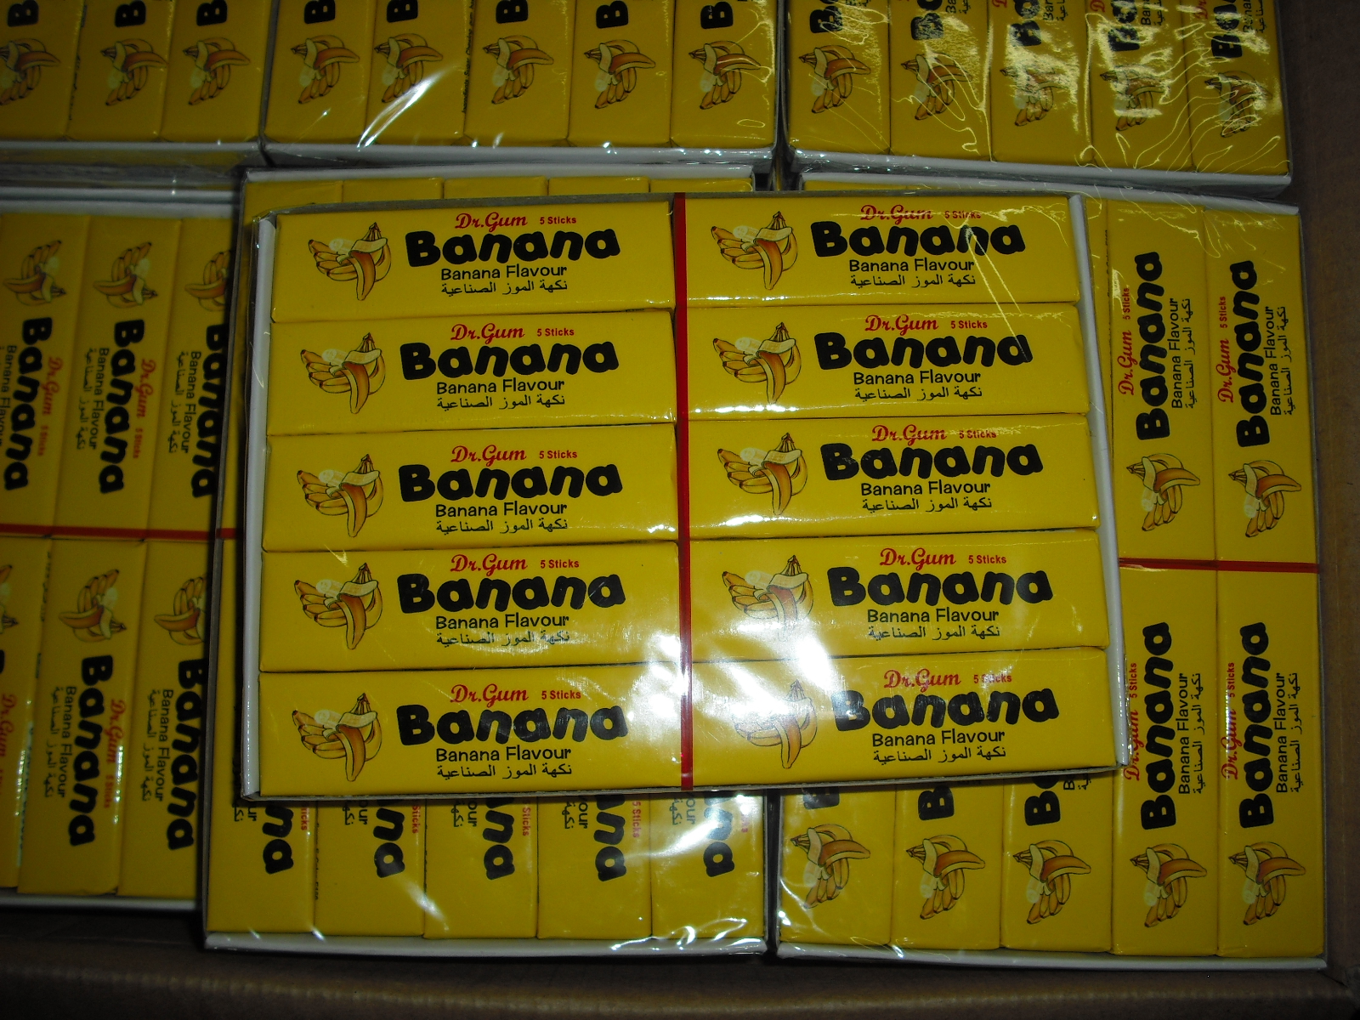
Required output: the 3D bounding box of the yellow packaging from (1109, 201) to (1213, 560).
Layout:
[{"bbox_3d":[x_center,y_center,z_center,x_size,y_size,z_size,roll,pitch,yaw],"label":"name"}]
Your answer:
[{"bbox_3d":[0.098,-0.026,0.308,0.021,0.011,0.074,3,79,0],"label":"yellow packaging"}]

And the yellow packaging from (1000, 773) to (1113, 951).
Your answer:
[{"bbox_3d":[0.071,0.047,0.287,0.021,0.011,0.073,3,79,0],"label":"yellow packaging"}]

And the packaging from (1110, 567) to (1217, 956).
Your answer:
[{"bbox_3d":[0.094,0.049,0.294,0.021,0.011,0.074,3,79,0],"label":"packaging"}]

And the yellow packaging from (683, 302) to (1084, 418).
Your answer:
[{"bbox_3d":[0.037,-0.026,0.274,0.073,0.011,0.021,-1,79,-1],"label":"yellow packaging"}]

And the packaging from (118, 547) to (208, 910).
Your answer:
[{"bbox_3d":[-0.105,0.045,0.320,0.021,0.011,0.074,1,78,0],"label":"packaging"}]

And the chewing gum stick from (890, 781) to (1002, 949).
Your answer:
[{"bbox_3d":[0.050,0.046,0.287,0.021,0.011,0.073,3,79,0],"label":"chewing gum stick"}]

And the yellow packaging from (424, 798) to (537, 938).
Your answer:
[{"bbox_3d":[-0.035,0.042,0.283,0.021,0.011,0.074,-1,78,0],"label":"yellow packaging"}]

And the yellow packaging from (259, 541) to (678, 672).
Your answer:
[{"bbox_3d":[-0.037,0.018,0.265,0.073,0.011,0.021,-1,79,-1],"label":"yellow packaging"}]

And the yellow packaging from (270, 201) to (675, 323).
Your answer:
[{"bbox_3d":[-0.039,-0.045,0.282,0.074,0.011,0.021,-2,78,0],"label":"yellow packaging"}]

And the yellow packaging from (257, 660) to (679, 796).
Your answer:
[{"bbox_3d":[-0.036,0.038,0.261,0.073,0.011,0.021,-1,79,-1],"label":"yellow packaging"}]

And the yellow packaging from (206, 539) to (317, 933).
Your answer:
[{"bbox_3d":[-0.079,0.044,0.286,0.021,0.011,0.073,0,79,-1],"label":"yellow packaging"}]

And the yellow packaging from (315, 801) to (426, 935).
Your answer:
[{"bbox_3d":[-0.058,0.044,0.286,0.021,0.011,0.073,0,79,-1],"label":"yellow packaging"}]

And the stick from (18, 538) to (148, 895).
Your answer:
[{"bbox_3d":[-0.127,0.044,0.322,0.021,0.011,0.074,1,78,0],"label":"stick"}]

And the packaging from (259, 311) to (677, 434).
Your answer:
[{"bbox_3d":[-0.038,-0.024,0.273,0.073,0.011,0.021,-1,79,-1],"label":"packaging"}]

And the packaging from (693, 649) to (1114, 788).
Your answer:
[{"bbox_3d":[0.039,0.037,0.262,0.073,0.011,0.021,-1,79,-1],"label":"packaging"}]

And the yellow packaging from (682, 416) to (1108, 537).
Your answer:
[{"bbox_3d":[0.038,-0.005,0.273,0.074,0.011,0.021,-2,78,0],"label":"yellow packaging"}]

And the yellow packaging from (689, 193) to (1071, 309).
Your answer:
[{"bbox_3d":[0.037,-0.047,0.283,0.074,0.011,0.021,-2,78,0],"label":"yellow packaging"}]

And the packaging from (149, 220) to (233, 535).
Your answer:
[{"bbox_3d":[-0.104,-0.028,0.335,0.021,0.011,0.074,1,78,0],"label":"packaging"}]

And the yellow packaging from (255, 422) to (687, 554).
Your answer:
[{"bbox_3d":[-0.038,-0.003,0.273,0.074,0.011,0.021,-2,78,0],"label":"yellow packaging"}]

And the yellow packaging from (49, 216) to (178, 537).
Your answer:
[{"bbox_3d":[-0.125,-0.029,0.337,0.021,0.011,0.074,1,78,0],"label":"yellow packaging"}]

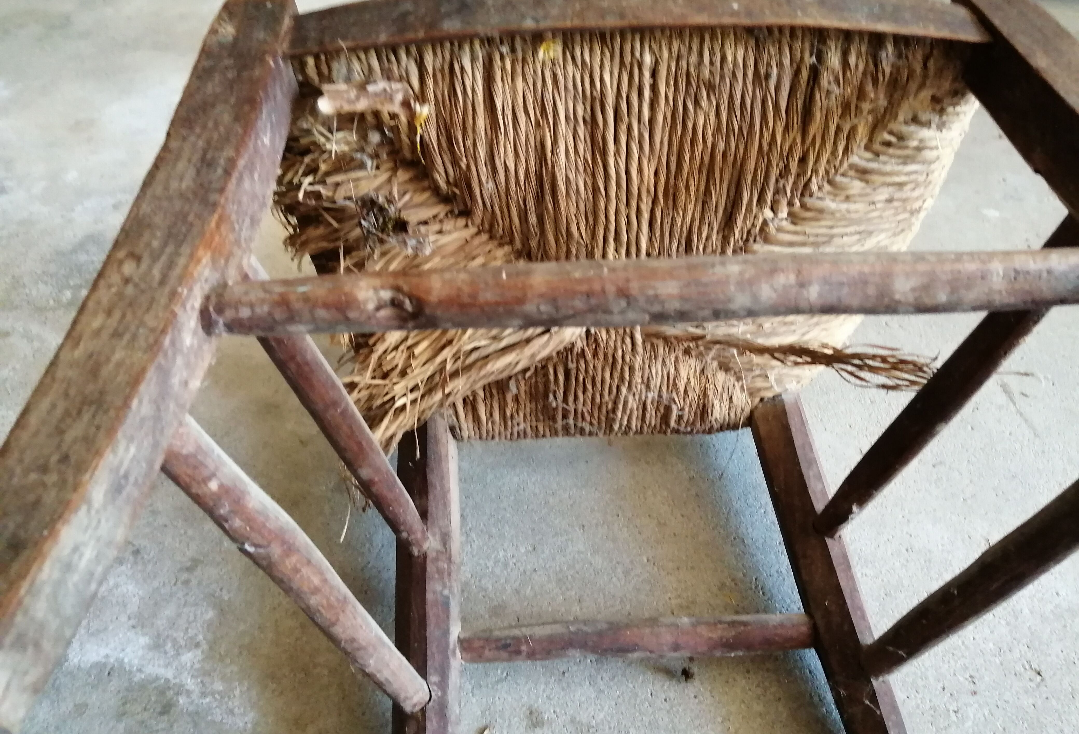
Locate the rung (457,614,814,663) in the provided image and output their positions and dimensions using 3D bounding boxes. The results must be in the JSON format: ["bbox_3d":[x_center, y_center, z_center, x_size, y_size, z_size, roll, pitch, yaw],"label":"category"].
[{"bbox_3d":[0.064,0.181,0.539,0.245,0.024,0.025,-2,43,-3],"label":"rung"}]

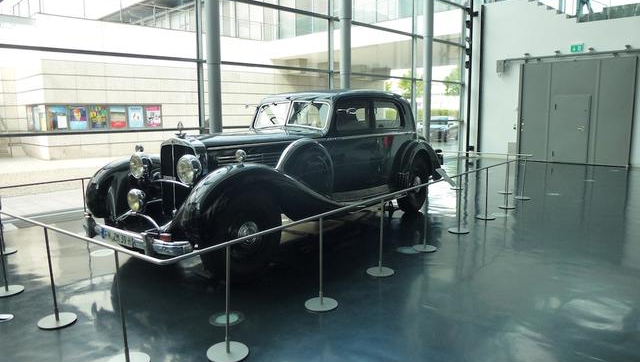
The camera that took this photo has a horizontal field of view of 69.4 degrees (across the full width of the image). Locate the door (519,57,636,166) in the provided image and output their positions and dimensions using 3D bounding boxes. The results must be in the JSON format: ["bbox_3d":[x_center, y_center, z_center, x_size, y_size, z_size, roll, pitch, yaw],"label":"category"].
[{"bbox_3d":[7.524,-2.004,13.725,3.030,3.030,0.100,7,11,43],"label":"door"}]

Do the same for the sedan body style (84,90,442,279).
[{"bbox_3d":[-0.122,-0.305,5.894,1.800,1.700,5.300,6,11,36],"label":"sedan body style"}]

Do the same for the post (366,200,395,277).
[{"bbox_3d":[0.545,0.487,4.110,0.244,0.670,0.244,0,9,0],"label":"post"}]

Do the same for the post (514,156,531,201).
[{"bbox_3d":[3.287,-0.049,7.438,0.244,0.670,0.244,6,11,36],"label":"post"}]

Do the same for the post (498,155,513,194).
[{"bbox_3d":[3.188,-0.117,7.878,0.244,0.670,0.244,6,11,36],"label":"post"}]

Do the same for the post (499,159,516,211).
[{"bbox_3d":[3.045,0.069,7.496,0.272,0.761,0.272,-1,8,0],"label":"post"}]

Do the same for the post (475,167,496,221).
[{"bbox_3d":[2.216,0.163,6.121,0.244,0.670,0.244,6,11,36],"label":"post"}]

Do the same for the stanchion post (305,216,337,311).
[{"bbox_3d":[0.015,0.642,3.724,0.272,0.761,0.272,-1,8,0],"label":"stanchion post"}]

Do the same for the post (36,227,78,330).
[{"bbox_3d":[-2.006,0.694,3.458,0.272,0.761,0.272,-1,8,0],"label":"post"}]

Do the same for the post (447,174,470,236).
[{"bbox_3d":[1.829,0.293,6.023,0.272,0.761,0.272,-1,8,0],"label":"post"}]

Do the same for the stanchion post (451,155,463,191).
[{"bbox_3d":[2.478,-0.177,8.304,0.244,0.670,0.244,6,11,36],"label":"stanchion post"}]

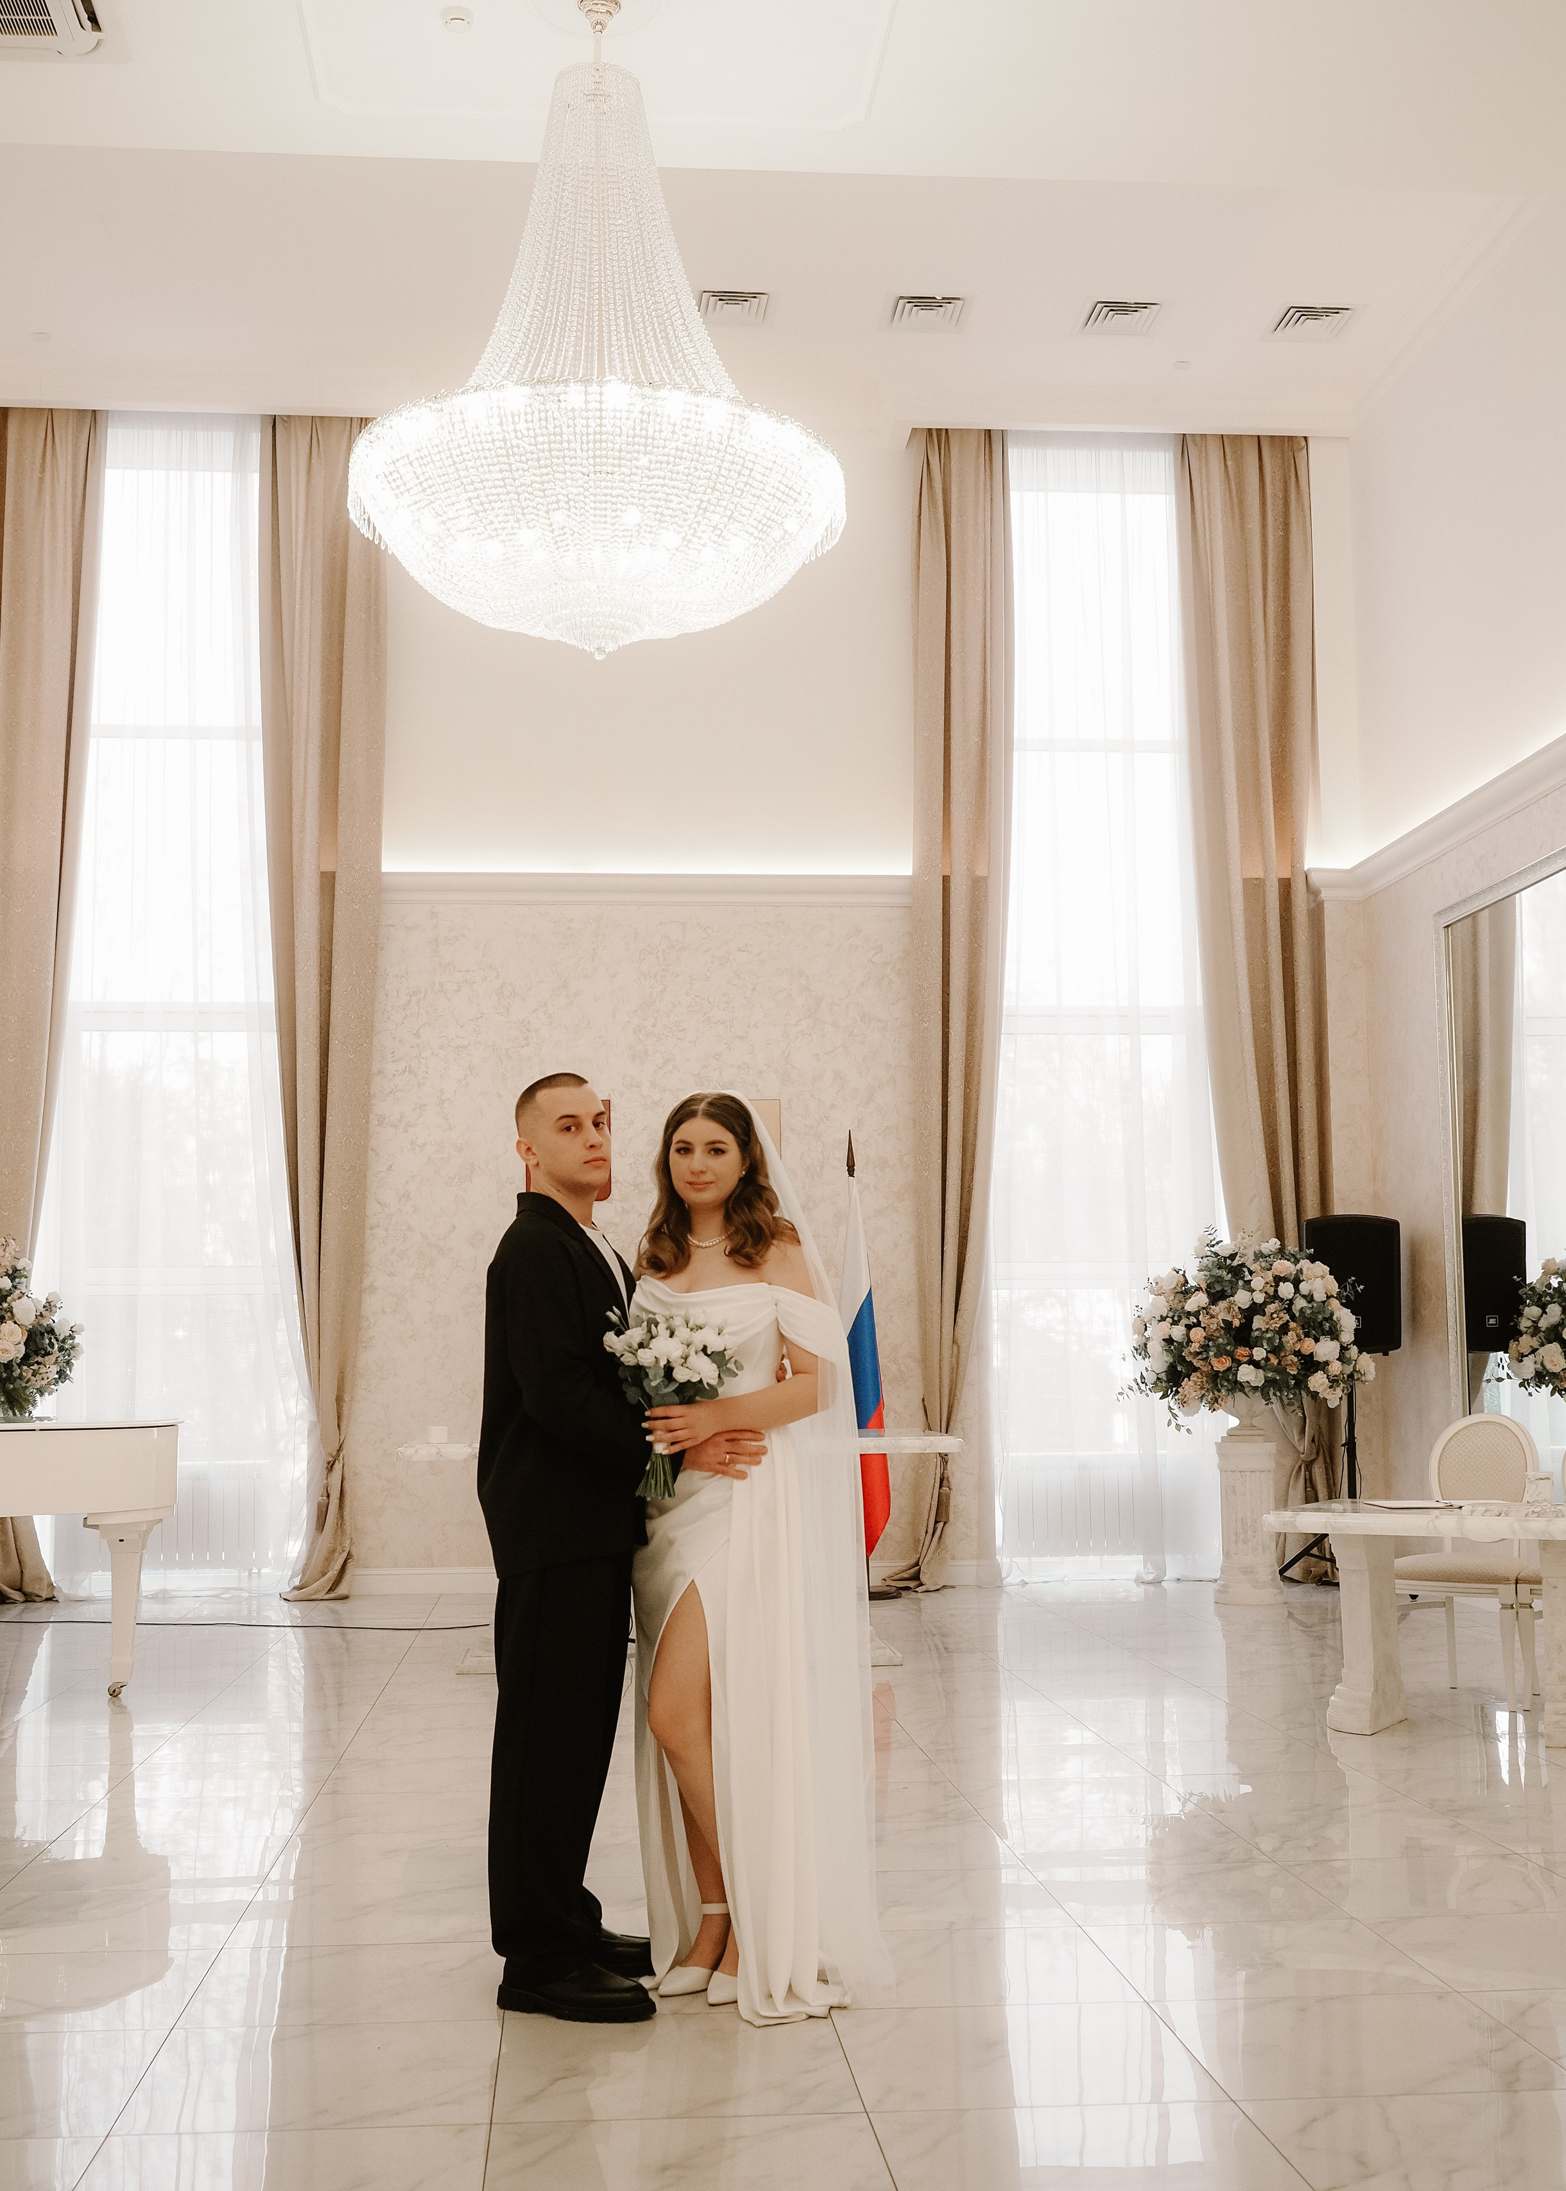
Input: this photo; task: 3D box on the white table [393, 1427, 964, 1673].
[{"bbox_3d":[-0.436,1.861,9.927,2.220,0.900,1.150,0,-6,-5],"label":"white table"}]

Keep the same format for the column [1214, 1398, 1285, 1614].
[{"bbox_3d":[2.366,2.047,12.255,0.360,1.030,0.360,-2,-7,11],"label":"column"}]

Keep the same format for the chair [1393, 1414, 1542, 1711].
[{"bbox_3d":[2.455,1.657,8.621,0.480,0.985,0.540,-5,-8,35],"label":"chair"}]

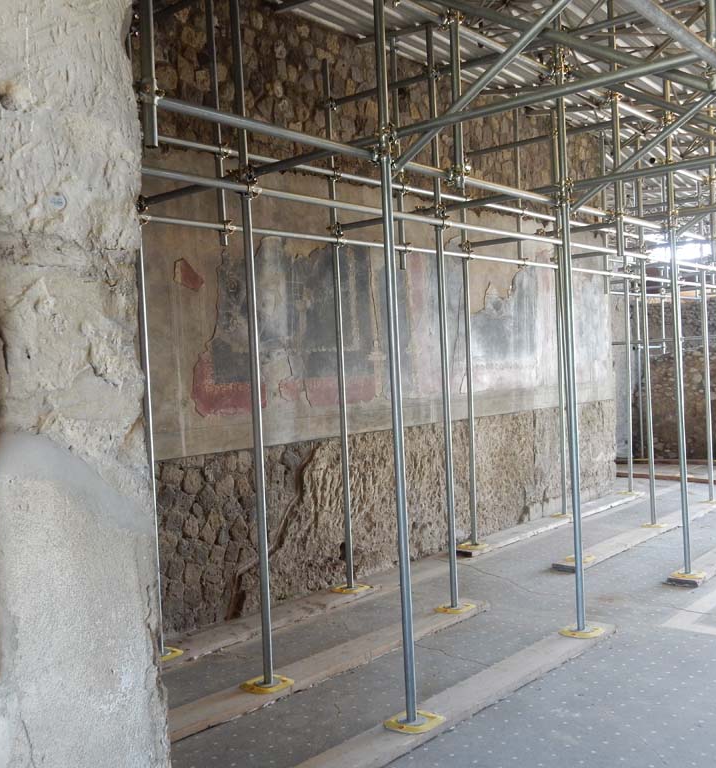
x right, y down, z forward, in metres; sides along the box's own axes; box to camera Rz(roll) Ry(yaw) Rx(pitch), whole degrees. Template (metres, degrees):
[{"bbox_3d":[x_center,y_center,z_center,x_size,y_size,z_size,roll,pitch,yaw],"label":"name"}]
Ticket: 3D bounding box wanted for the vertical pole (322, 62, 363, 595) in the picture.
[{"bbox_3d":[-0.149,-0.434,6.919,0.055,4.131,0.055,-1,2,41],"label":"vertical pole"}]

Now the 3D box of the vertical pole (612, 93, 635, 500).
[{"bbox_3d":[3.071,-1.043,10.272,0.050,4.638,0.050,-2,1,40],"label":"vertical pole"}]

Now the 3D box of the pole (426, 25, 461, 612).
[{"bbox_3d":[0.551,-0.435,5.878,0.050,3.868,0.050,-2,1,40],"label":"pole"}]

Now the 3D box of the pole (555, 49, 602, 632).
[{"bbox_3d":[1.263,-0.260,5.292,0.050,3.495,0.050,-2,1,40],"label":"pole"}]

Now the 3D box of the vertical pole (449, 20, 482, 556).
[{"bbox_3d":[0.999,-0.922,8.300,0.055,4.950,0.055,-1,2,41],"label":"vertical pole"}]

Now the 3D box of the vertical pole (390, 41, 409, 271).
[{"bbox_3d":[0.323,-1.823,7.074,0.050,1.819,0.050,-2,1,40],"label":"vertical pole"}]

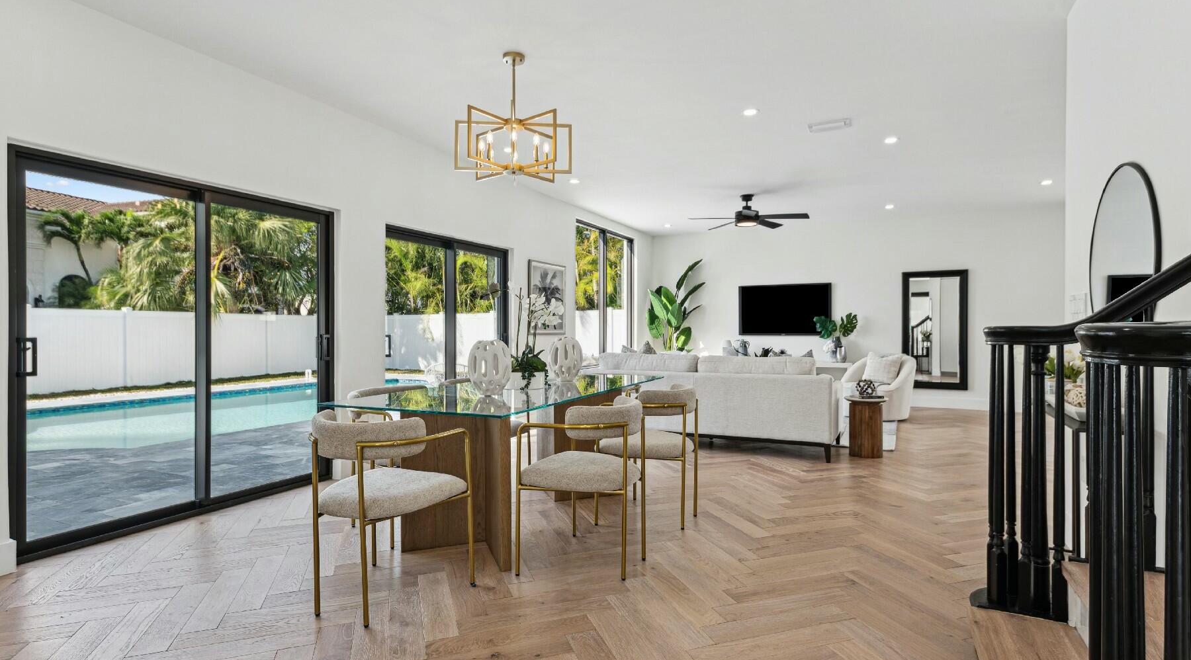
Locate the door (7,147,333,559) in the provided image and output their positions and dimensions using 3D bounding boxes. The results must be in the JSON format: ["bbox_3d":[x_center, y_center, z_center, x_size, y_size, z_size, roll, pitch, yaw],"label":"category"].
[{"bbox_3d":[-2.469,0.125,3.731,0.140,2.052,1.904,0,0,26],"label":"door"}]

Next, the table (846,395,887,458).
[{"bbox_3d":[2.489,0.898,5.465,0.367,0.523,0.367,0,0,26],"label":"table"}]

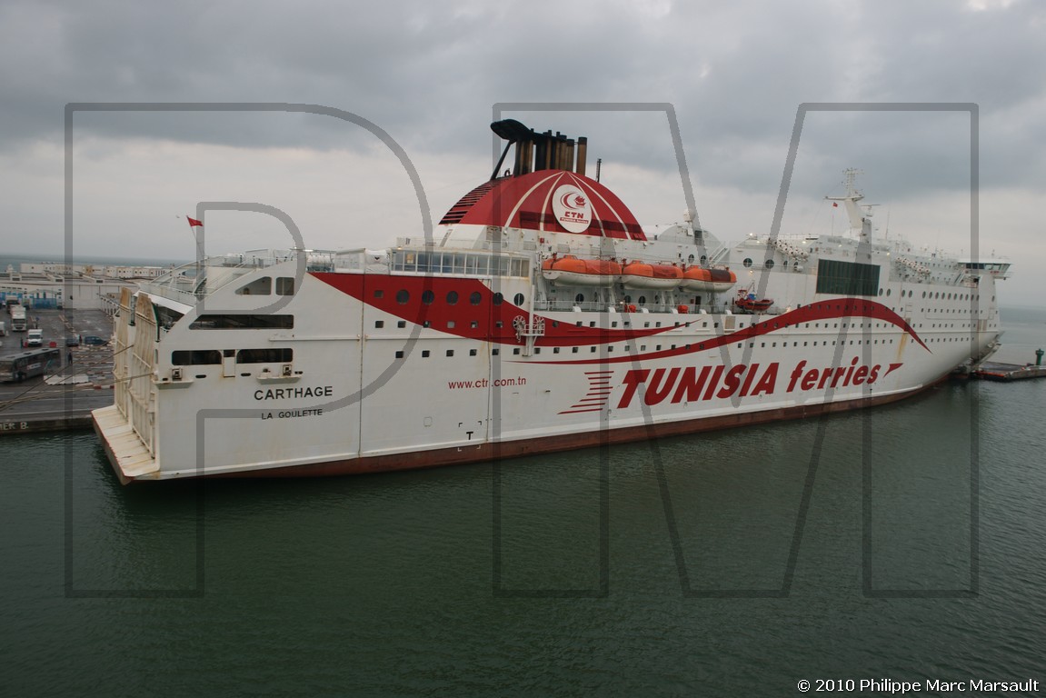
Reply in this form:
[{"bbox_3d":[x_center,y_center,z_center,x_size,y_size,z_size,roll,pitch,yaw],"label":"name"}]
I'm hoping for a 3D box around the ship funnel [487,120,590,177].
[{"bbox_3d":[2.220,-22.310,81.570,13.000,6.700,4.400,-1,7,-36],"label":"ship funnel"}]

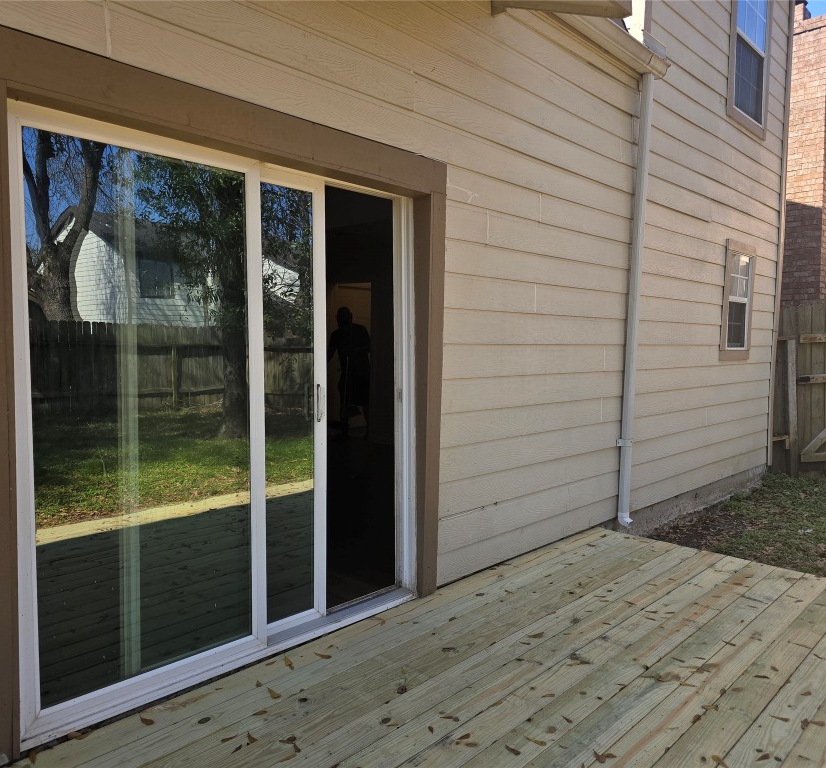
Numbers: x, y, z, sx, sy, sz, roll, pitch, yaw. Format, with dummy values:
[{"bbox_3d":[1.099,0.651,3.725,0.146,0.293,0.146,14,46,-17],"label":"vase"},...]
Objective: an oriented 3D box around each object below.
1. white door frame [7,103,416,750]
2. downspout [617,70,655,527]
[{"bbox_3d":[-0.628,0.119,2.741,0.120,2.007,1.820,4,5,43],"label":"white door frame"},{"bbox_3d":[1.584,-0.546,4.810,0.105,3.150,0.085,6,6,43],"label":"downspout"}]

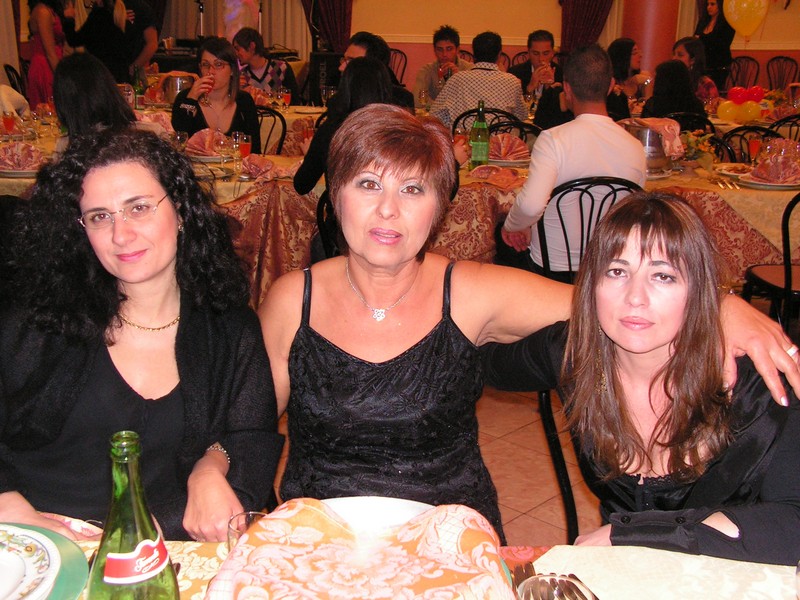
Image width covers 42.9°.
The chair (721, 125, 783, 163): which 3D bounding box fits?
[{"bbox_3d":[1.895,-0.447,5.386,0.420,0.890,0.480,2,16,0],"label":"chair"}]

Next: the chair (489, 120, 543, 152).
[{"bbox_3d":[0.538,-0.387,4.881,0.420,0.900,0.500,2,16,4],"label":"chair"}]

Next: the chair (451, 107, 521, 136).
[{"bbox_3d":[0.494,-0.653,5.814,0.420,0.900,0.500,2,16,4],"label":"chair"}]

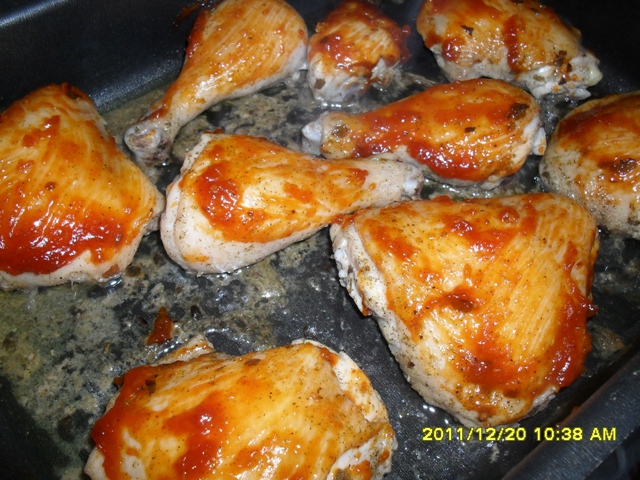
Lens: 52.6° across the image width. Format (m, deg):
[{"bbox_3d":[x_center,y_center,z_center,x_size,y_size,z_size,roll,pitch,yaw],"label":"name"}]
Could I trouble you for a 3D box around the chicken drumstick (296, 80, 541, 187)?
[{"bbox_3d":[0.059,-0.065,0.369,0.134,0.049,0.060,4,46,3],"label":"chicken drumstick"}]

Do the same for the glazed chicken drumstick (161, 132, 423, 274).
[{"bbox_3d":[-0.012,-0.024,0.330,0.132,0.049,0.069,-9,47,-8],"label":"glazed chicken drumstick"}]

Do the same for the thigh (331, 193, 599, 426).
[{"bbox_3d":[0.068,0.022,0.294,0.120,0.047,0.110,-5,49,-4],"label":"thigh"}]

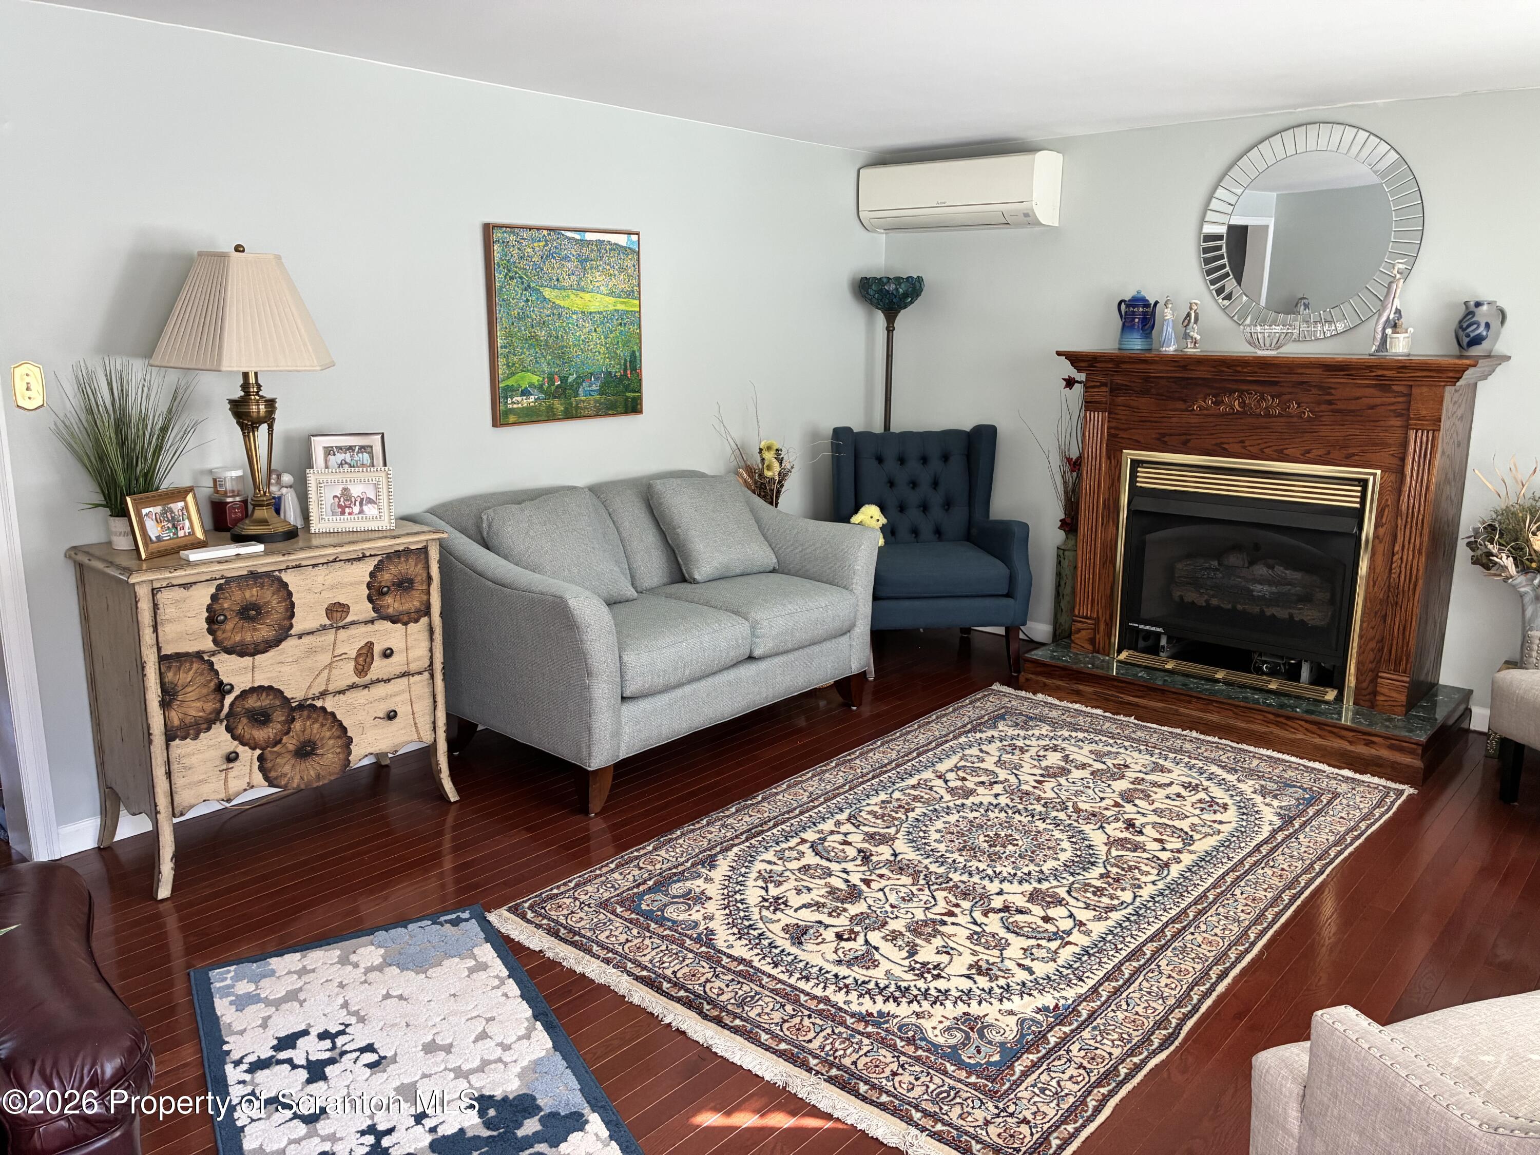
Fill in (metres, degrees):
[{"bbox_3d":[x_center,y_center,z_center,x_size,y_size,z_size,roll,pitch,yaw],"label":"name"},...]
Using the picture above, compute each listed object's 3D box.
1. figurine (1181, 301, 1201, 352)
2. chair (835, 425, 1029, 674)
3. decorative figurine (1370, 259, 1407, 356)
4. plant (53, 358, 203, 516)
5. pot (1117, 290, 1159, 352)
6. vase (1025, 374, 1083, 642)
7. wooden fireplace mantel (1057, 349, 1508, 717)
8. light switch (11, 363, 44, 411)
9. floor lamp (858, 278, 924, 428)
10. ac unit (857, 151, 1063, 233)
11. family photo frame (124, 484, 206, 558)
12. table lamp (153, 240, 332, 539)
[{"bbox_3d":[1.700,-1.008,4.656,0.085,0.202,0.075,2,12,9],"label":"figurine"},{"bbox_3d":[0.710,-0.149,5.246,0.770,1.030,0.790,-1,12,-6],"label":"chair"},{"bbox_3d":[2.167,-0.934,4.017,0.114,0.324,0.100,8,15,32],"label":"decorative figurine"},{"bbox_3d":[-1.691,-0.351,3.044,0.310,0.446,0.345,11,16,40],"label":"plant"},{"bbox_3d":[1.474,-1.017,4.592,0.130,0.233,0.168,-10,16,-40],"label":"pot"},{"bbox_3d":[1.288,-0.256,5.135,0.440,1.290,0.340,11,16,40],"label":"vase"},{"bbox_3d":[1.853,-0.233,4.402,1.440,1.211,0.586,11,16,40],"label":"wooden fireplace mantel"},{"bbox_3d":[-1.918,-0.494,2.995,0.012,0.123,0.074,11,16,40],"label":"light switch"},{"bbox_3d":[0.572,-0.594,5.693,0.325,1.706,0.325,11,16,40],"label":"floor lamp"},{"bbox_3d":[0.857,-1.752,5.316,0.923,0.303,0.250,11,16,40],"label":"ac unit"},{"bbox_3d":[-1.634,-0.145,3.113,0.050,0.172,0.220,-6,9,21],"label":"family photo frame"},{"bbox_3d":[-1.439,-0.505,3.204,0.445,0.798,0.465,11,16,40],"label":"table lamp"}]

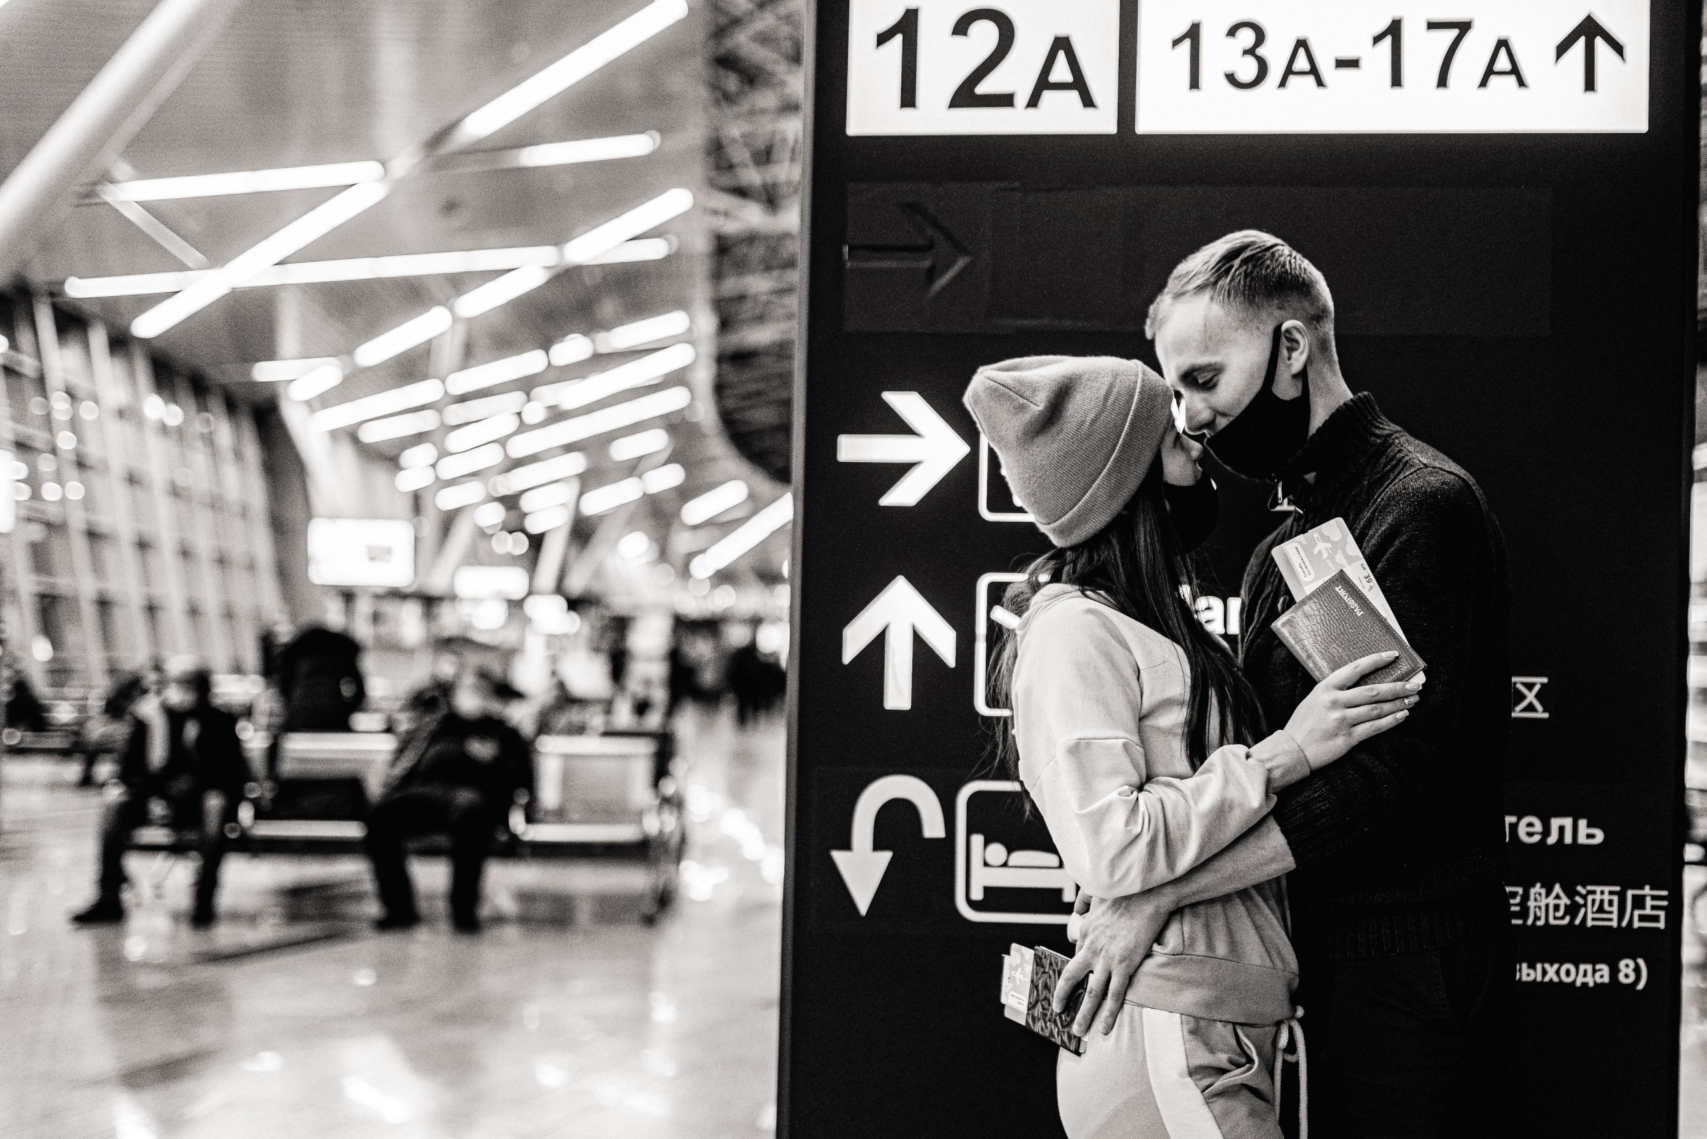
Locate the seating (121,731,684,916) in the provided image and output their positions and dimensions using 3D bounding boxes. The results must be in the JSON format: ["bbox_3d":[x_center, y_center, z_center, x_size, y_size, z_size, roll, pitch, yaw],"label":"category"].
[{"bbox_3d":[-2.055,1.137,7.820,2.420,0.790,1.220,1,-2,0],"label":"seating"}]

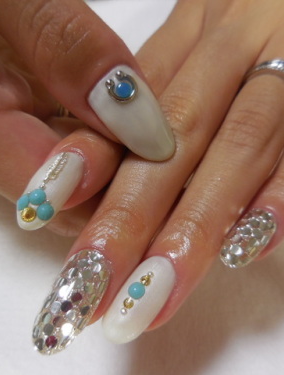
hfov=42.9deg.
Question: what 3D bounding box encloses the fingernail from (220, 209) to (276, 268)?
[{"bbox_3d":[0.027,0.013,0.090,0.009,0.016,0.004,34,15,33],"label":"fingernail"}]

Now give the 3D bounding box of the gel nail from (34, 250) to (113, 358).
[{"bbox_3d":[-0.015,0.025,0.080,0.012,0.004,0.023,27,81,11],"label":"gel nail"}]

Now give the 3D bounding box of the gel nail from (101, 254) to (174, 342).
[{"bbox_3d":[0.000,0.026,0.082,0.010,0.005,0.022,32,87,26],"label":"gel nail"}]

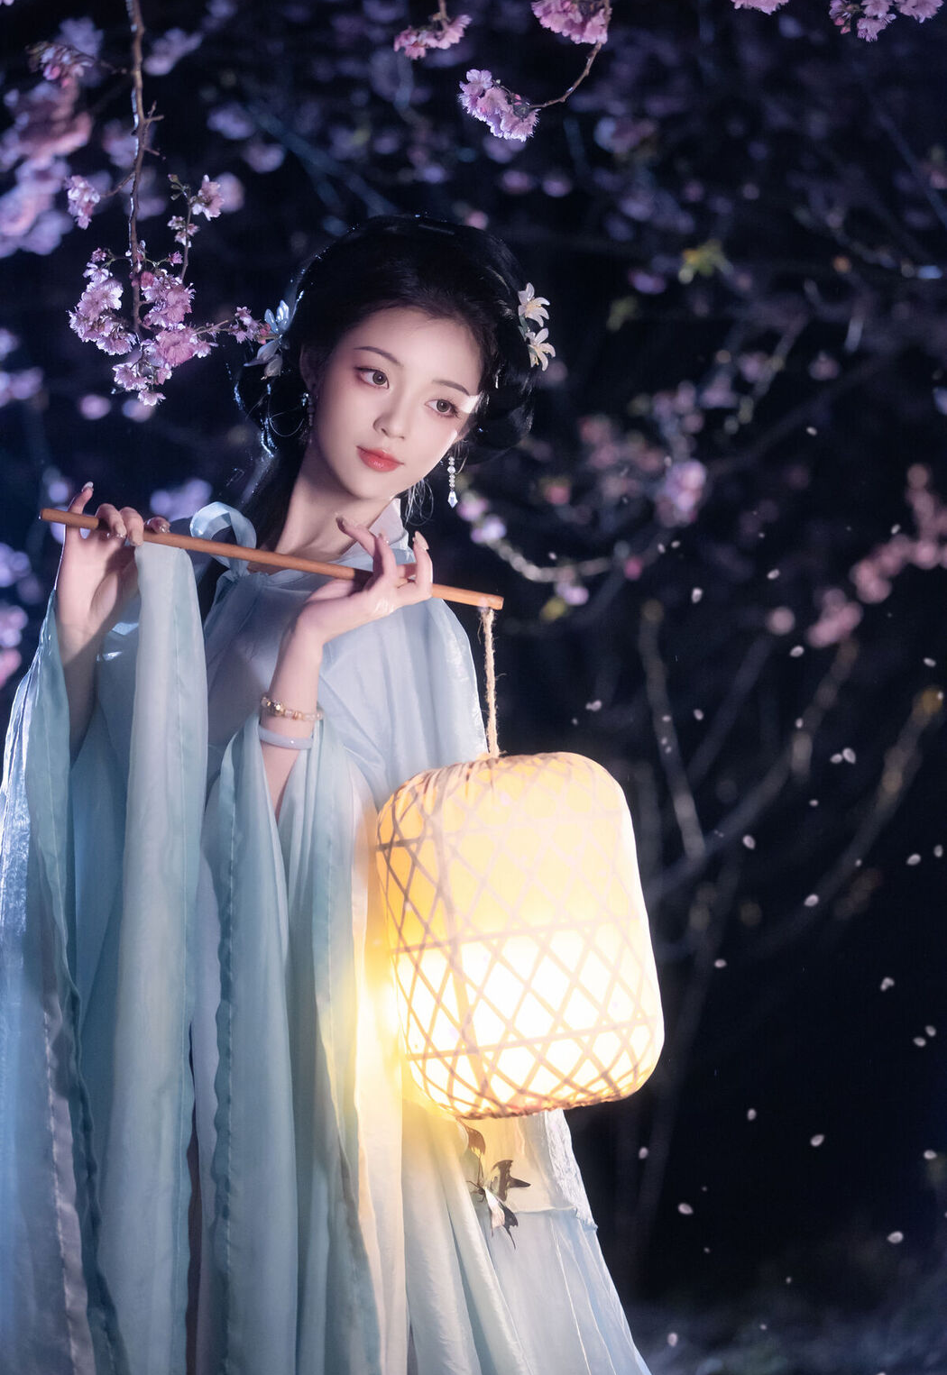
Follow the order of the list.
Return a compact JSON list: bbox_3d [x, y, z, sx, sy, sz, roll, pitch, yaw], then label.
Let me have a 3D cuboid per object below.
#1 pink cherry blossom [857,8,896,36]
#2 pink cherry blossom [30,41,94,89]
[{"bbox_3d":[0.351,-0.581,3.100,0.034,0.024,0.030,-1,0,0],"label":"pink cherry blossom"},{"bbox_3d":[-0.370,-0.562,3.200,0.059,0.043,0.045,-1,0,12],"label":"pink cherry blossom"}]

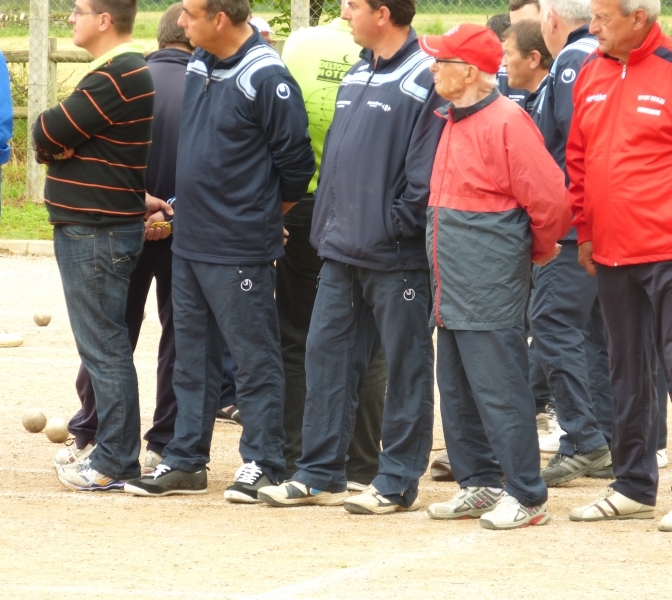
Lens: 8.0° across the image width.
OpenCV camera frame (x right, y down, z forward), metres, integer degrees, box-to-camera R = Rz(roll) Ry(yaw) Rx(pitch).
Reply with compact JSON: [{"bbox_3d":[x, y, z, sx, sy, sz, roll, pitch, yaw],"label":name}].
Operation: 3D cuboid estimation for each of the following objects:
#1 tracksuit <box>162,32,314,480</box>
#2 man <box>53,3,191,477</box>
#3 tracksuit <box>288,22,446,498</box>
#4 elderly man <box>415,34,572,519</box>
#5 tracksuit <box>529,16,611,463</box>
[{"bbox_3d":[-0.331,-0.160,16.525,0.440,1.530,0.550,-3,5,-38],"label":"tracksuit"},{"bbox_3d":[-0.709,-0.243,17.376,0.560,1.690,0.460,-3,5,-40],"label":"man"},{"bbox_3d":[0.116,-0.119,16.195,0.440,1.530,0.550,-3,5,-38],"label":"tracksuit"},{"bbox_3d":[0.508,-0.094,15.630,0.460,1.610,0.540,-2,4,-32],"label":"elderly man"},{"bbox_3d":[0.846,-0.185,16.941,0.440,1.490,0.520,0,4,0],"label":"tracksuit"}]

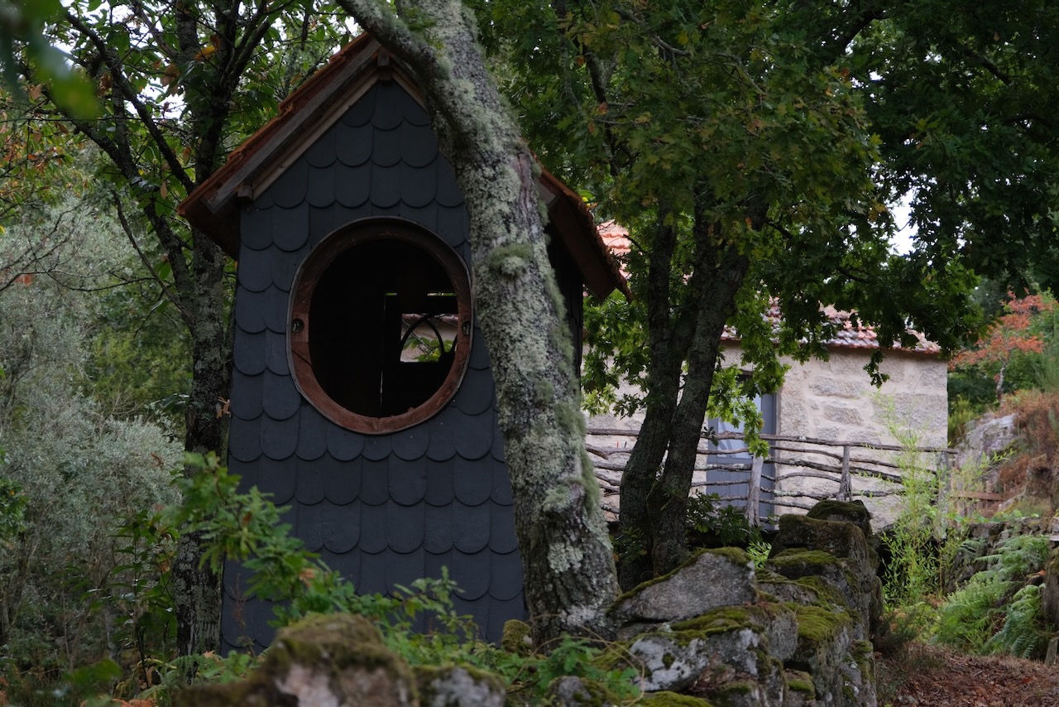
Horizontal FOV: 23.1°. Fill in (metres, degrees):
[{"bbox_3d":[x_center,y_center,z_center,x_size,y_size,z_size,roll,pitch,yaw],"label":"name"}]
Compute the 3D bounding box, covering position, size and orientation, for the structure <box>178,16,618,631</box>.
[{"bbox_3d":[-0.535,0.095,12.750,1.854,2.910,2.400,0,-8,7],"label":"structure"}]

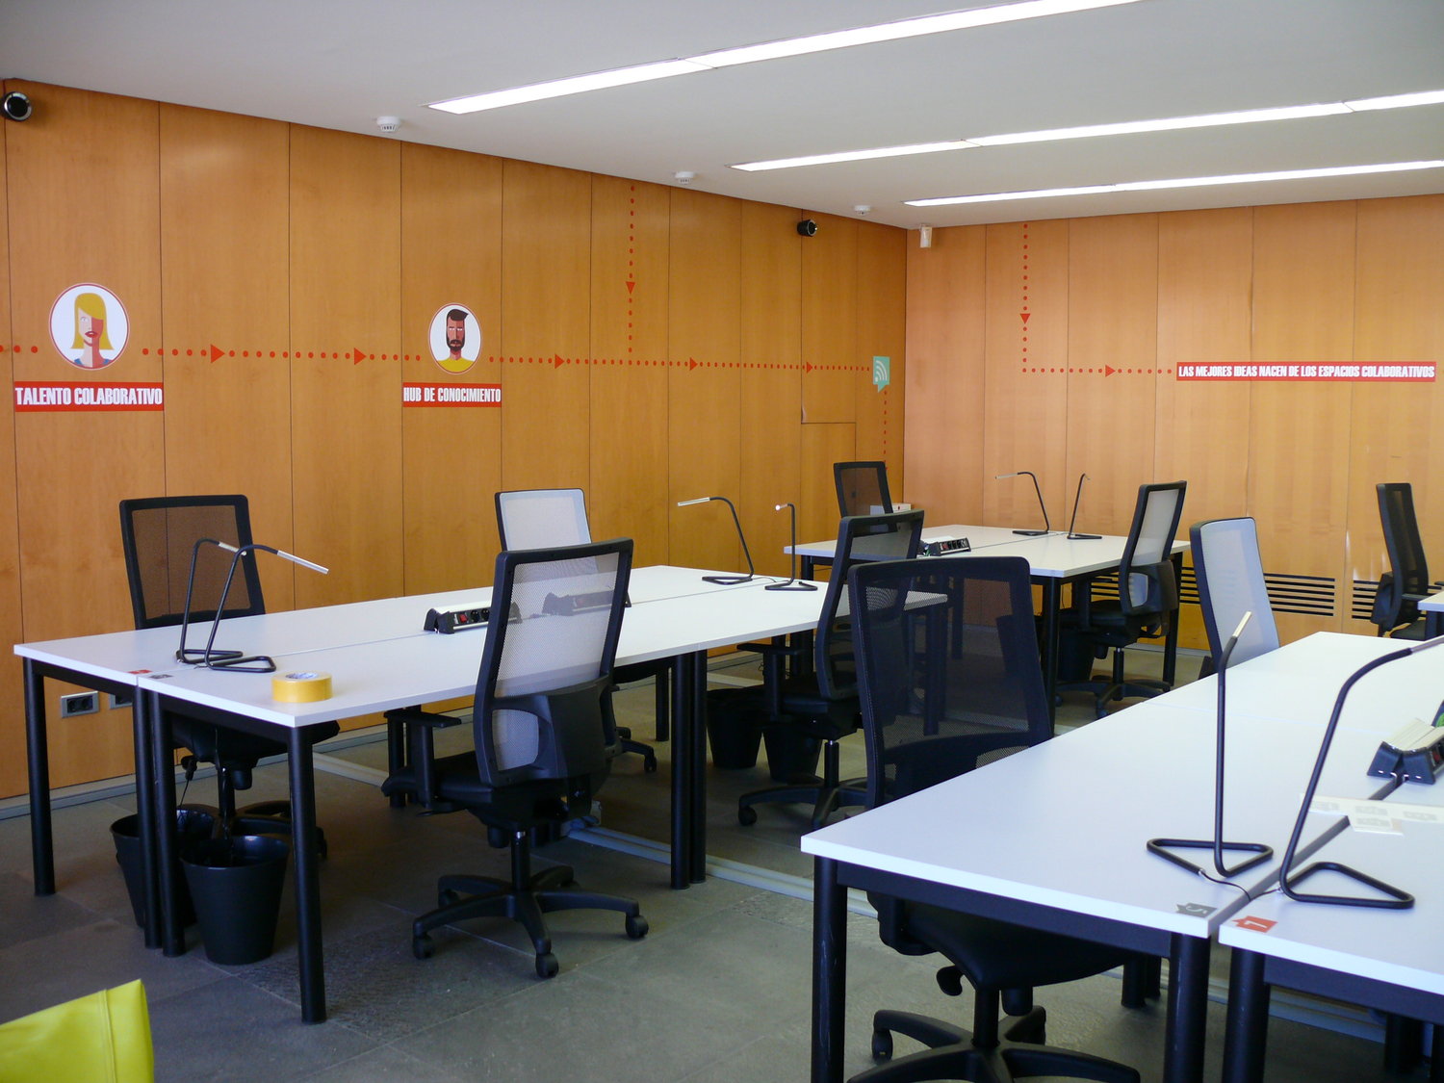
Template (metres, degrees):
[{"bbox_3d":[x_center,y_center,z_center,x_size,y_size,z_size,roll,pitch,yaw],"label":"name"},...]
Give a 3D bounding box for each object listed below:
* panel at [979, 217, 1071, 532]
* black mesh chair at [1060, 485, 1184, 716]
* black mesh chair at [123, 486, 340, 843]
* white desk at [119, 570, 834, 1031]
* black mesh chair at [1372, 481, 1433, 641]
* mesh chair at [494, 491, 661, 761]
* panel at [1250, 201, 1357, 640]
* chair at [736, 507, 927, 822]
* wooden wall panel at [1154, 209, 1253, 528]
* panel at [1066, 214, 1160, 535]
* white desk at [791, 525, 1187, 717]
[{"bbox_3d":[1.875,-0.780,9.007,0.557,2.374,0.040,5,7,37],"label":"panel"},{"bbox_3d":[1.928,0.253,7.018,0.657,1.096,0.657,6,8,43],"label":"black mesh chair"},{"bbox_3d":[-1.603,0.437,4.646,0.657,1.131,0.657,5,7,39],"label":"black mesh chair"},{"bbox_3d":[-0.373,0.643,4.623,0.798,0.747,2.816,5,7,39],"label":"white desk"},{"bbox_3d":[3.078,0.326,6.199,0.657,1.121,0.657,5,7,39],"label":"black mesh chair"},{"bbox_3d":[-0.536,0.349,5.930,0.657,1.081,0.657,6,8,43],"label":"mesh chair"},{"bbox_3d":[3.178,-0.589,8.029,0.557,2.536,0.040,5,7,37],"label":"panel"},{"bbox_3d":[0.379,0.431,5.090,0.657,1.091,0.657,5,7,39],"label":"chair"},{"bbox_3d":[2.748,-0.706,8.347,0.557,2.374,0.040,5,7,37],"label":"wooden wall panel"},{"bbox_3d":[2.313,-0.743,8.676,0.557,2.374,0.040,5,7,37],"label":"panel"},{"bbox_3d":[1.390,0.388,7.393,1.454,0.747,1.626,5,7,37],"label":"white desk"}]

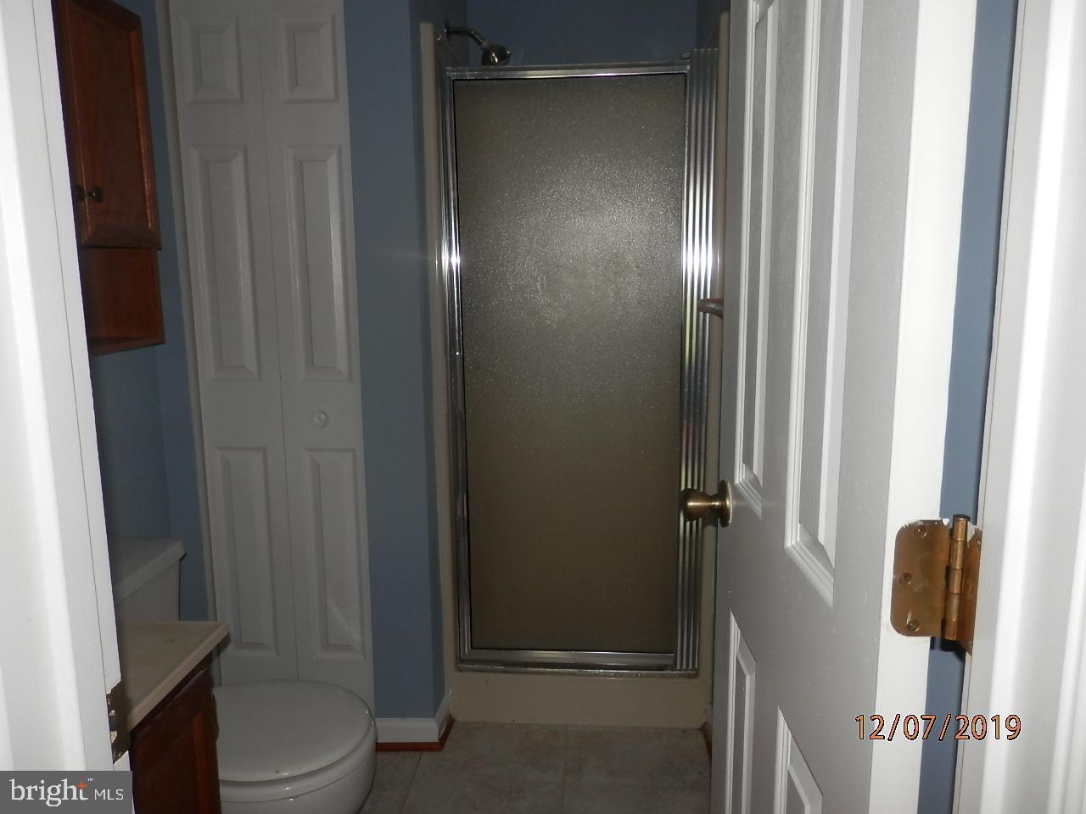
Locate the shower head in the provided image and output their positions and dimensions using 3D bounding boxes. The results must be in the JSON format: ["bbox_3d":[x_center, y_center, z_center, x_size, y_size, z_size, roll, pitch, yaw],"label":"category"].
[{"bbox_3d":[-0.198,-1.092,2.374,0.203,0.141,0.085,0,9,2],"label":"shower head"}]

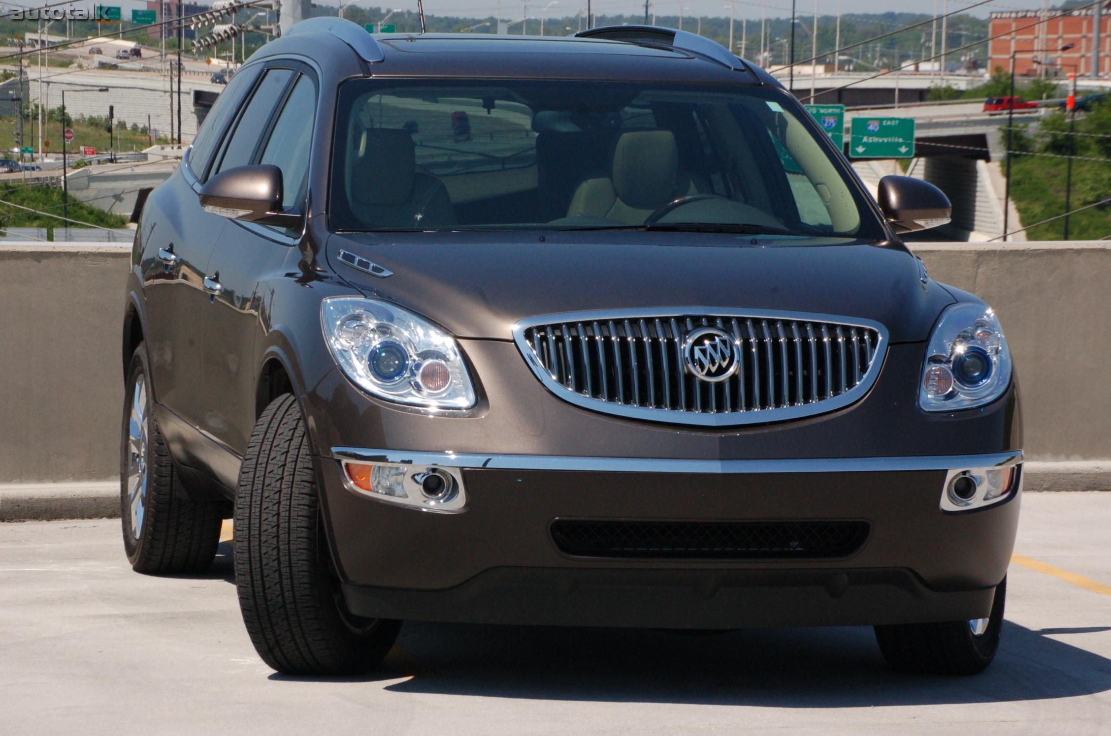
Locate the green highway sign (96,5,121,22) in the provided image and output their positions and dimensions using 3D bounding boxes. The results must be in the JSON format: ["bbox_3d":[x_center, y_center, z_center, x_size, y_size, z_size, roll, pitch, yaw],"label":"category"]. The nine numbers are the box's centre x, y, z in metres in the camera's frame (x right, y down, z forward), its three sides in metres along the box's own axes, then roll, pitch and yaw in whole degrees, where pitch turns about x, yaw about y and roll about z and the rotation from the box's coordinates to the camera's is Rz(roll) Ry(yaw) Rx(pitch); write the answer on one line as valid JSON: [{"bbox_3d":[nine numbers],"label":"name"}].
[{"bbox_3d":[-96.621,-76.767,1000.000,5.150,3.000,0.200,1,3,-9],"label":"green highway sign"}]

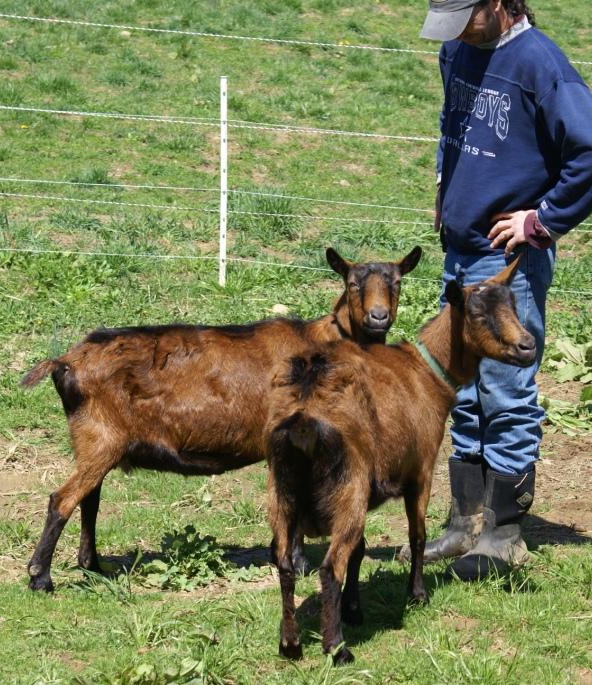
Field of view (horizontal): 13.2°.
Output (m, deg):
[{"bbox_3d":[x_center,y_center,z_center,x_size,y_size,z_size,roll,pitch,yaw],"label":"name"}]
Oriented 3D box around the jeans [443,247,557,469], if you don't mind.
[{"bbox_3d":[0.589,0.029,7.530,0.270,0.700,0.350,-6,10,-43],"label":"jeans"}]

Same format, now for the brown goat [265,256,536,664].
[{"bbox_3d":[0.281,0.275,6.824,0.440,0.950,0.960,3,8,25],"label":"brown goat"}]

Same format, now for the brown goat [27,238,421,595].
[{"bbox_3d":[-0.210,0.197,7.460,1.170,0.950,0.380,-2,7,-16],"label":"brown goat"}]

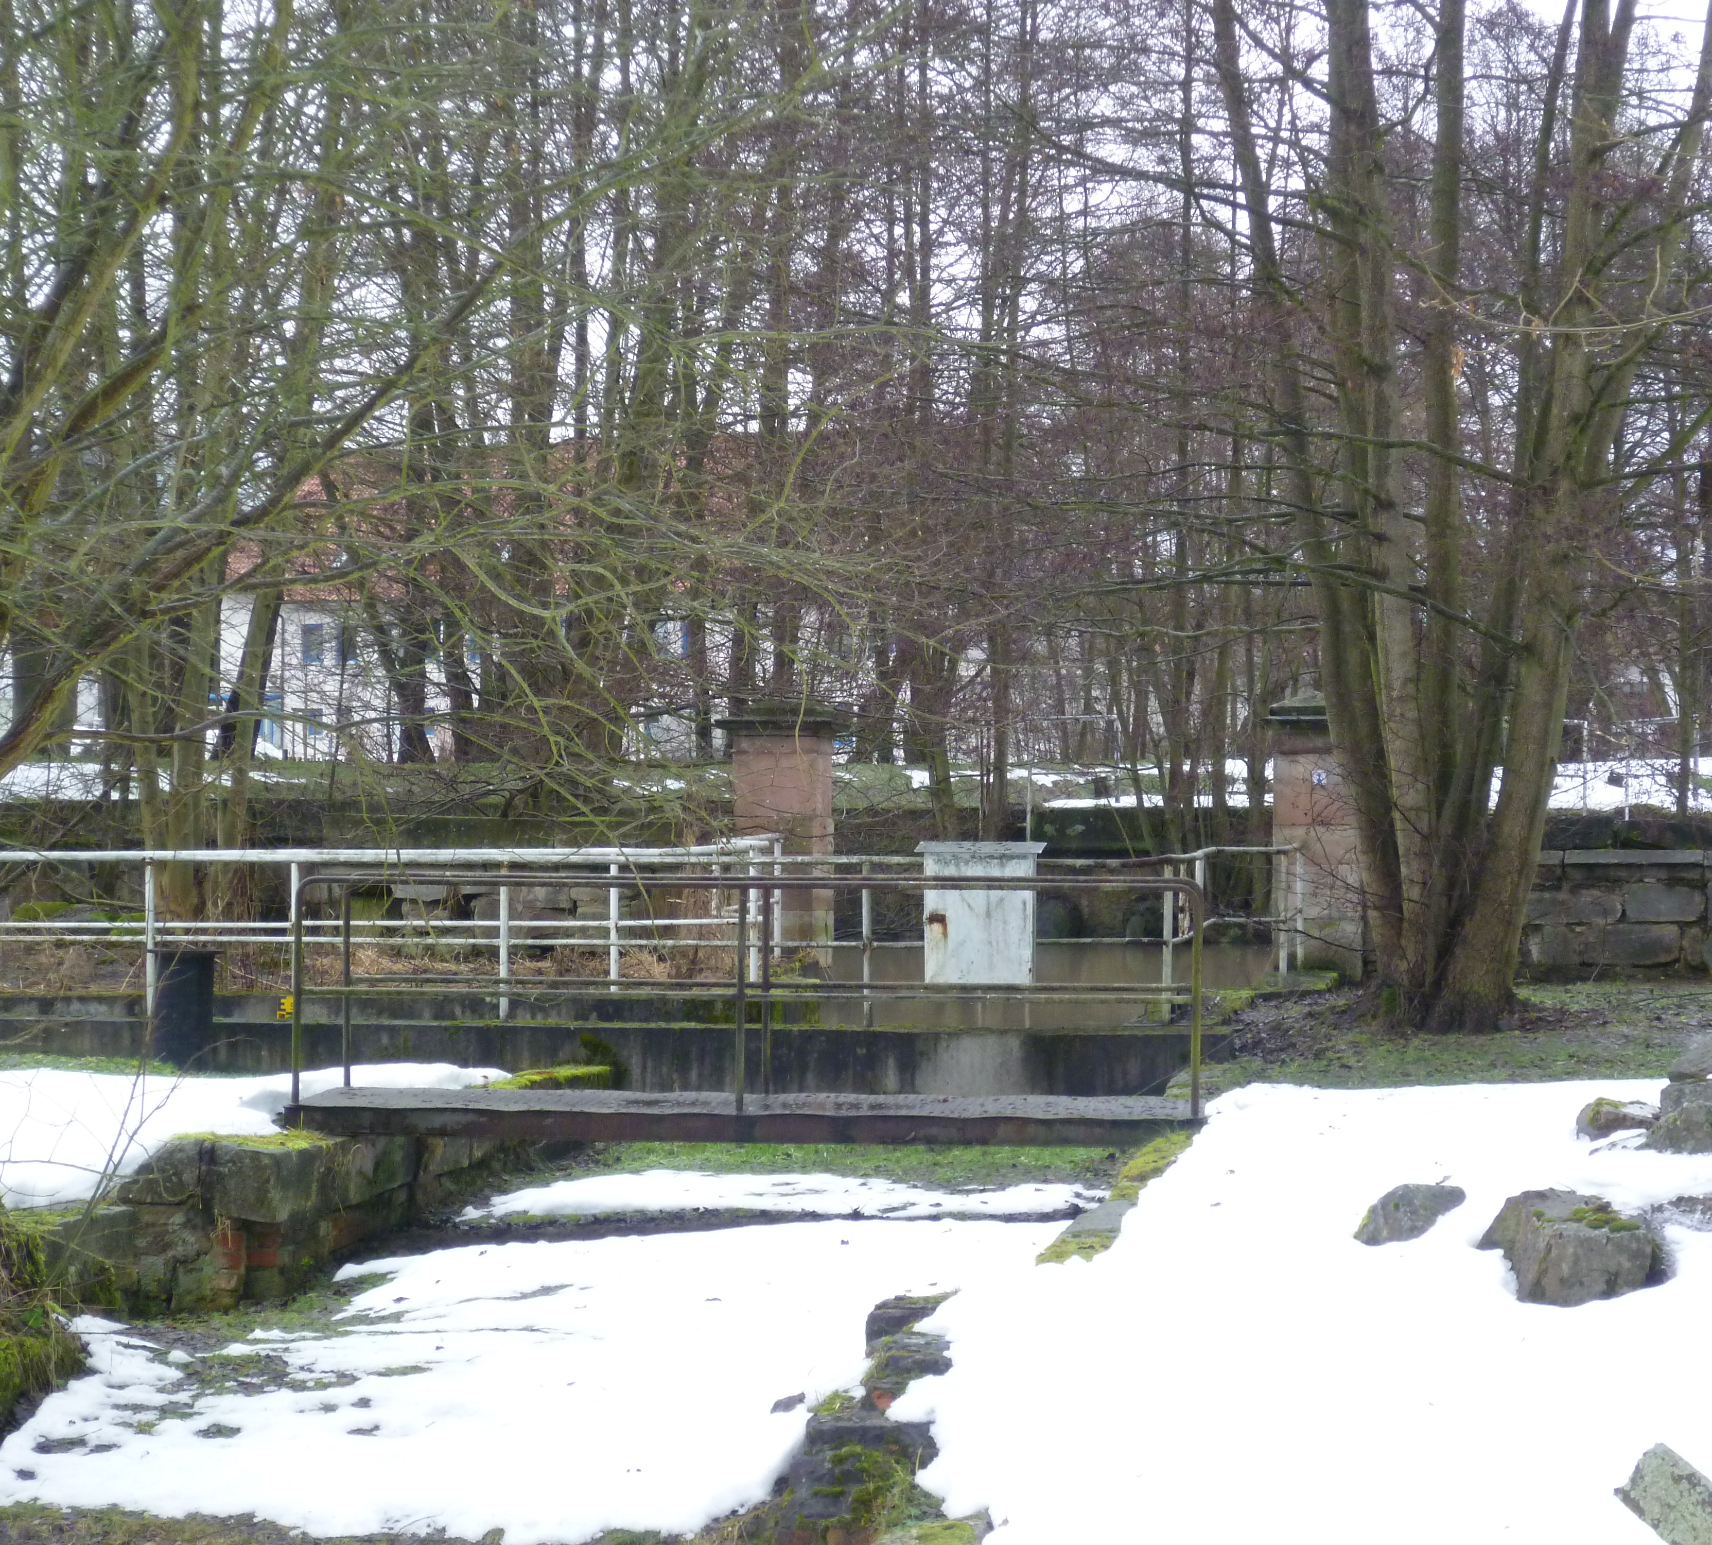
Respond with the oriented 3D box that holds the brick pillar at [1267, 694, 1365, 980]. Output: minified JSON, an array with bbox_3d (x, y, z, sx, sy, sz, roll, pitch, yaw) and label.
[{"bbox_3d":[3.250,0.440,30.200,0.700,2.030,0.700,0,-1,12],"label":"brick pillar"}]

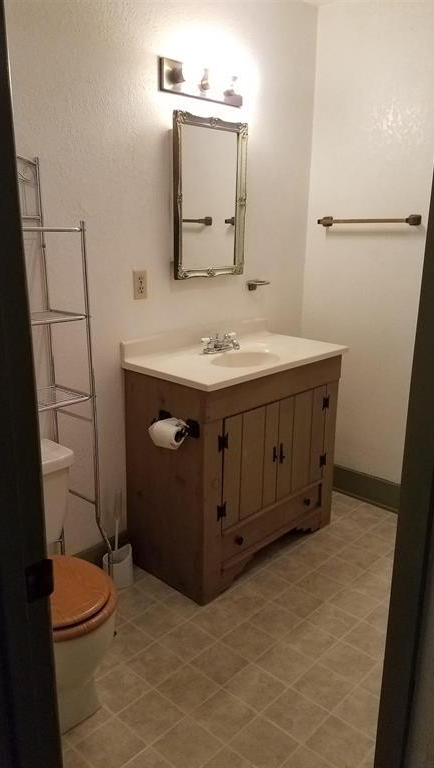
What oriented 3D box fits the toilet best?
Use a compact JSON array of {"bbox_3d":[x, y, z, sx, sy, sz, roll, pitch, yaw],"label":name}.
[{"bbox_3d":[-0.562,0.625,1.744,0.670,0.720,0.480,14,20,41],"label":"toilet"}]

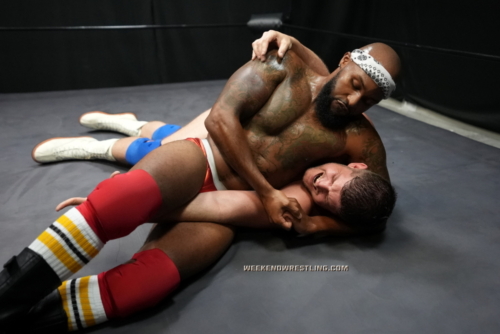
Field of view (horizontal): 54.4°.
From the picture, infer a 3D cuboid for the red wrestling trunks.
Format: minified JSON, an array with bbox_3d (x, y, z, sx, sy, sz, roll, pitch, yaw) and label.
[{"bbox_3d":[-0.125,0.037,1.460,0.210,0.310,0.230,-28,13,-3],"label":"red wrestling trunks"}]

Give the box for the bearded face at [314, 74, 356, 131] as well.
[{"bbox_3d":[0.252,-0.182,1.370,0.140,0.145,0.115,-35,32,20],"label":"bearded face"}]

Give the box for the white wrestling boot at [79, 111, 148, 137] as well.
[{"bbox_3d":[-0.673,-0.210,2.400,0.320,0.105,0.180,-6,29,13],"label":"white wrestling boot"}]

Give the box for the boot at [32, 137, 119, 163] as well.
[{"bbox_3d":[-0.735,-0.074,2.060,0.330,0.105,0.180,-9,26,15],"label":"boot"}]

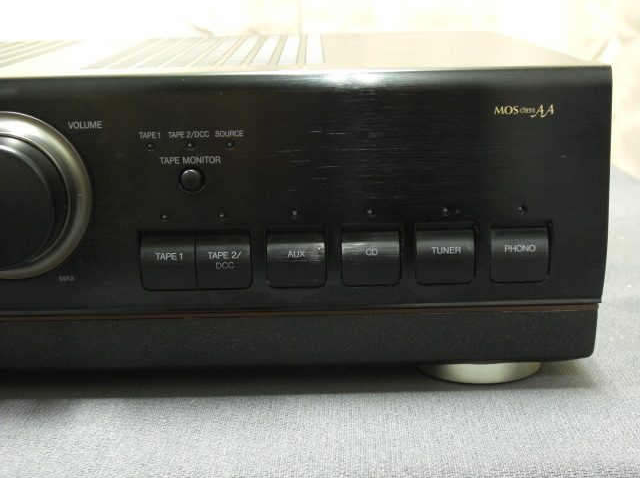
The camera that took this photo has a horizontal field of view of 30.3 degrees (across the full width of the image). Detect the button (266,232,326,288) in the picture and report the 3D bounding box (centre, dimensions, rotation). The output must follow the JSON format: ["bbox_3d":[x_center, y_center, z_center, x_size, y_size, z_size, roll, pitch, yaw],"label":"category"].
[{"bbox_3d":[-0.009,0.008,0.463,0.022,0.020,0.008,-1,13,0],"label":"button"}]

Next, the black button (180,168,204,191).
[{"bbox_3d":[-0.049,-0.023,0.452,0.008,0.008,0.005,-1,13,0],"label":"black button"}]

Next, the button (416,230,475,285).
[{"bbox_3d":[0.049,0.007,0.463,0.021,0.019,0.008,-1,13,0],"label":"button"}]

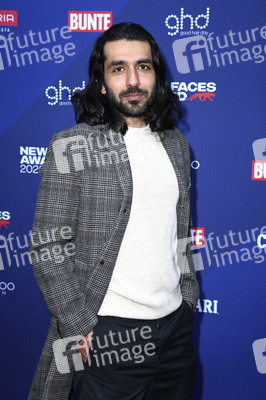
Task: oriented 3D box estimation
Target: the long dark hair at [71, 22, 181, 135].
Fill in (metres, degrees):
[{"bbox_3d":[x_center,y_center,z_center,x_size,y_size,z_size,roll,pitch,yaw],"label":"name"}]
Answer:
[{"bbox_3d":[-0.020,-0.320,1.910,0.280,0.290,0.240,-4,9,-16],"label":"long dark hair"}]

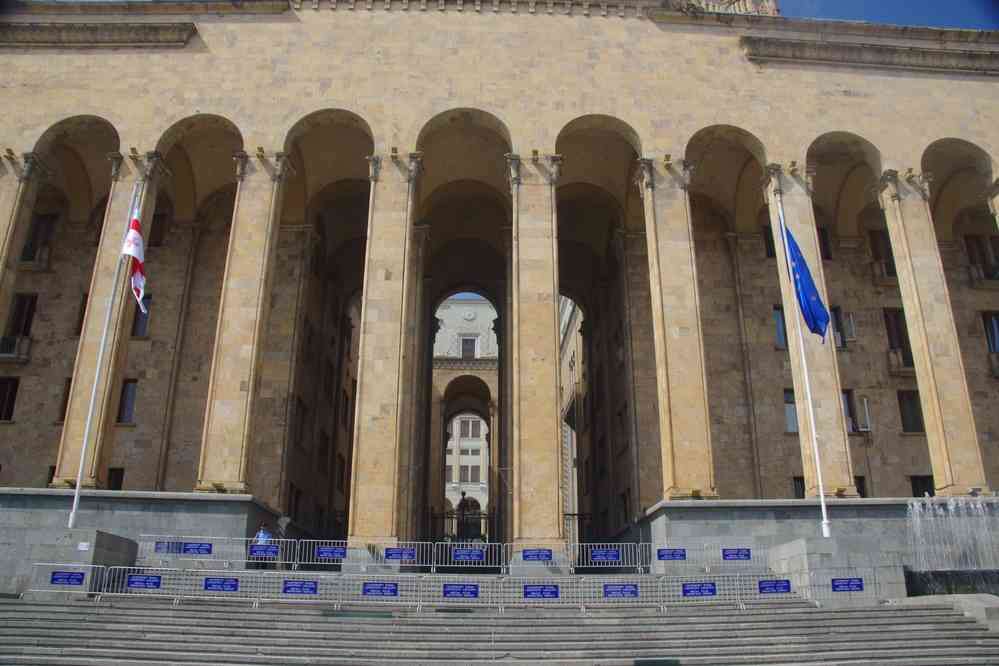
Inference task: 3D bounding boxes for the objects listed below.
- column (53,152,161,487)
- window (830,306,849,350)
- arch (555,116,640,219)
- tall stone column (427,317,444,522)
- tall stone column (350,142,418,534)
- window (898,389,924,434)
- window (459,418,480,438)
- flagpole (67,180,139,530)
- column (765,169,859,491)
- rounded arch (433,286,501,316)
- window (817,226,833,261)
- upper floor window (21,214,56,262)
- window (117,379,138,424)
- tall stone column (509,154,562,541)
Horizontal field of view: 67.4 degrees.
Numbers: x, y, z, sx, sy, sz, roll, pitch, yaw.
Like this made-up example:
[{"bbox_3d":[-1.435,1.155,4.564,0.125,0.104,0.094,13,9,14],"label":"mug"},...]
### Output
[{"bbox_3d":[-16.343,-0.865,31.490,1.950,15.300,1.300,1,-20,-2],"label":"column"},{"bbox_3d":[17.721,-0.252,39.693,1.400,2.450,0.300,1,-20,-2],"label":"window"},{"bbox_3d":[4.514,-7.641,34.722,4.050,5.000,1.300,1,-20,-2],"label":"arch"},{"bbox_3d":[-4.513,5.484,49.267,0.950,13.800,0.950,1,-20,-2],"label":"tall stone column"},{"bbox_3d":[-4.889,0.166,31.490,1.950,17.200,1.300,1,-20,-2],"label":"tall stone column"},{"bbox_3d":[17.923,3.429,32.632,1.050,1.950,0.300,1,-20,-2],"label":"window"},{"bbox_3d":[-3.668,11.941,93.329,2.600,2.360,0.300,1,-20,-2],"label":"window"},{"bbox_3d":[-14.319,0.306,27.307,0.200,13.300,0.200,1,-19,-1],"label":"flagpole"},{"bbox_3d":[11.529,-0.375,28.237,1.870,13.300,1.200,1,-20,-2],"label":"column"},{"bbox_3d":[-2.011,-1.771,46.639,4.149,1.647,1.200,1,-20,-2],"label":"rounded arch"},{"bbox_3d":[17.176,-4.827,39.963,1.000,2.000,0.250,1,-19,-1],"label":"window"},{"bbox_3d":[-20.770,-4.311,33.836,1.250,2.450,0.400,1,-20,-2],"label":"upper floor window"},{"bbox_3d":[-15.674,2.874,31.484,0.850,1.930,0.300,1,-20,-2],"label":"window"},{"bbox_3d":[1.344,0.112,27.651,1.850,14.900,1.200,1,-20,-2],"label":"tall stone column"}]

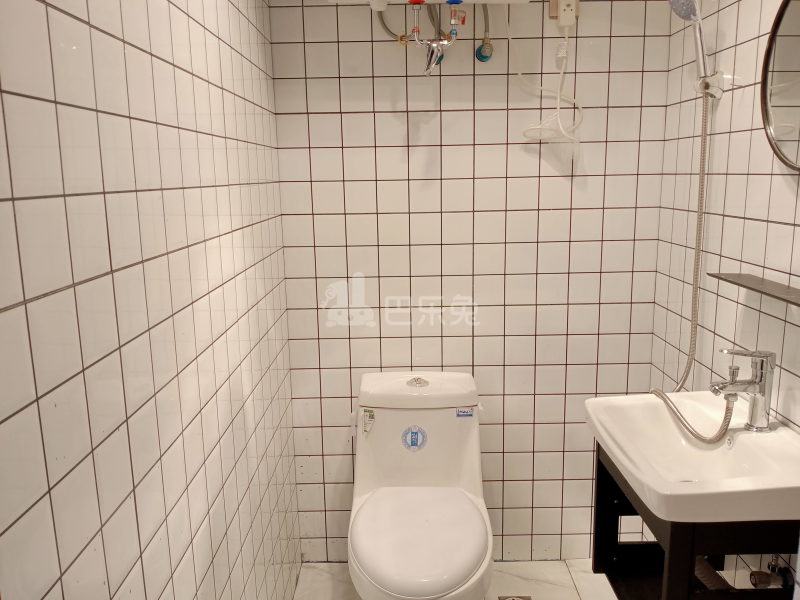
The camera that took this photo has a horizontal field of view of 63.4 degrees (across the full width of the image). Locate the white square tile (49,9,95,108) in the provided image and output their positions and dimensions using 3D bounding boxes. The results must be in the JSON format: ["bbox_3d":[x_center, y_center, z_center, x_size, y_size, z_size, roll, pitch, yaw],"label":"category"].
[{"bbox_3d":[-0.381,-0.274,0.740,0.010,0.099,0.099,-1,11,0],"label":"white square tile"}]

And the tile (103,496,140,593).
[{"bbox_3d":[-0.370,0.318,0.855,0.010,0.099,0.099,-1,11,0],"label":"tile"}]

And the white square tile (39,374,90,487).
[{"bbox_3d":[-0.370,0.140,0.713,0.010,0.098,0.098,-1,11,0],"label":"white square tile"}]

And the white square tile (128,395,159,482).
[{"bbox_3d":[-0.372,0.201,0.933,0.010,0.099,0.099,-1,11,0],"label":"white square tile"}]

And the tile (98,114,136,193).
[{"bbox_3d":[-0.379,-0.194,0.857,0.010,0.099,0.099,-1,11,0],"label":"tile"}]

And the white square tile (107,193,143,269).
[{"bbox_3d":[-0.373,-0.094,0.872,0.010,0.098,0.098,-1,11,0],"label":"white square tile"}]

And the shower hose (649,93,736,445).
[{"bbox_3d":[0.696,-0.081,1.494,0.171,0.869,0.412,-1,11,1],"label":"shower hose"}]

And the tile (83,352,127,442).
[{"bbox_3d":[-0.374,0.121,0.816,0.010,0.099,0.099,-1,11,0],"label":"tile"}]

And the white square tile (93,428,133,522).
[{"bbox_3d":[-0.368,0.220,0.830,0.010,0.098,0.098,-1,11,0],"label":"white square tile"}]

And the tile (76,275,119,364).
[{"bbox_3d":[-0.376,0.022,0.797,0.010,0.099,0.099,-1,11,0],"label":"tile"}]

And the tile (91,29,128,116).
[{"bbox_3d":[-0.377,-0.290,0.834,0.010,0.098,0.098,-1,11,0],"label":"tile"}]

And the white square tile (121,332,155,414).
[{"bbox_3d":[-0.370,0.102,0.910,0.010,0.098,0.098,-1,11,0],"label":"white square tile"}]

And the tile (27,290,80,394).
[{"bbox_3d":[-0.371,0.042,0.694,0.010,0.098,0.098,-1,11,0],"label":"tile"}]

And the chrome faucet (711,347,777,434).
[{"bbox_3d":[0.708,0.188,1.341,0.135,0.166,0.052,-1,11,0],"label":"chrome faucet"}]

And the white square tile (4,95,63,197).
[{"bbox_3d":[-0.375,-0.154,0.657,0.010,0.098,0.098,-1,11,0],"label":"white square tile"}]

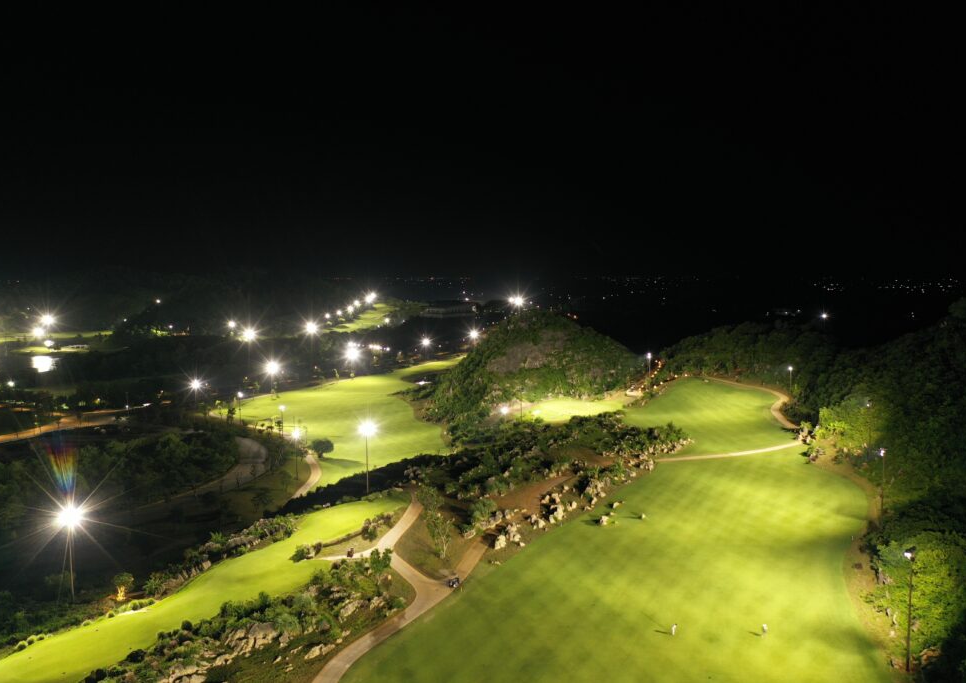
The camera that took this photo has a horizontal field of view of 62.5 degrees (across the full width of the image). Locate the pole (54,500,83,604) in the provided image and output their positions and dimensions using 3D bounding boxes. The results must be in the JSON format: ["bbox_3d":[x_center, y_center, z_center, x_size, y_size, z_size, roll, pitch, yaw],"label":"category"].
[{"bbox_3d":[-68.850,35.920,133.210,1.300,16.000,2.200,4,7,41],"label":"pole"}]

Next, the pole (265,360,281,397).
[{"bbox_3d":[-106.040,19.780,401.190,2.200,16.000,1.300,-5,7,-40],"label":"pole"}]

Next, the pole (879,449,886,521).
[{"bbox_3d":[83.800,30.040,166.530,1.300,16.000,2.200,2,6,23],"label":"pole"}]

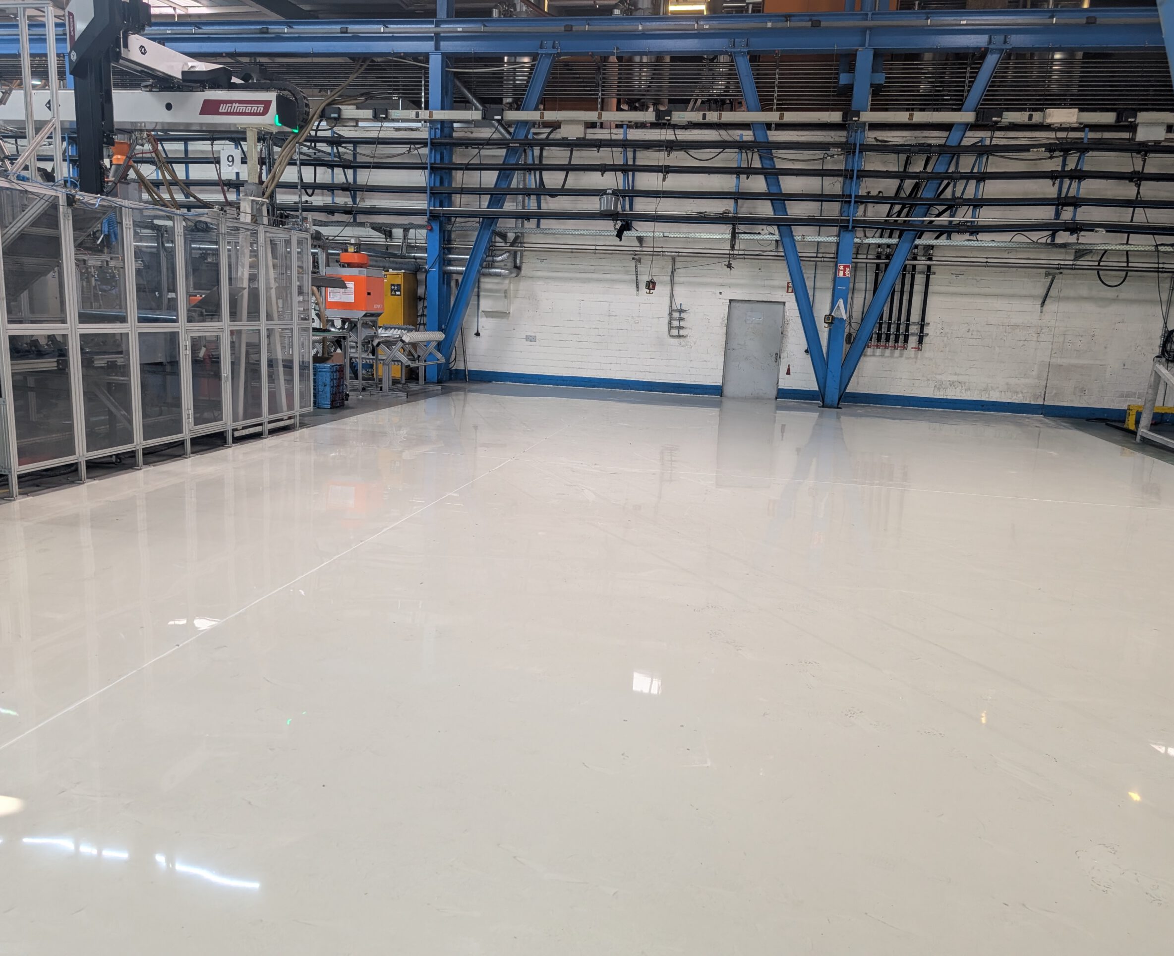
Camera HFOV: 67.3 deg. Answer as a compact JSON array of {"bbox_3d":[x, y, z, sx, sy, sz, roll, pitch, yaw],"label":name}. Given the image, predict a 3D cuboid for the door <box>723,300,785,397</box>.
[{"bbox_3d":[3.161,-2.432,16.779,1.040,1.819,0.080,5,11,10],"label":"door"}]

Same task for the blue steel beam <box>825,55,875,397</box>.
[{"bbox_3d":[4.566,-4.268,15.480,0.254,6.038,0.254,5,11,10],"label":"blue steel beam"}]

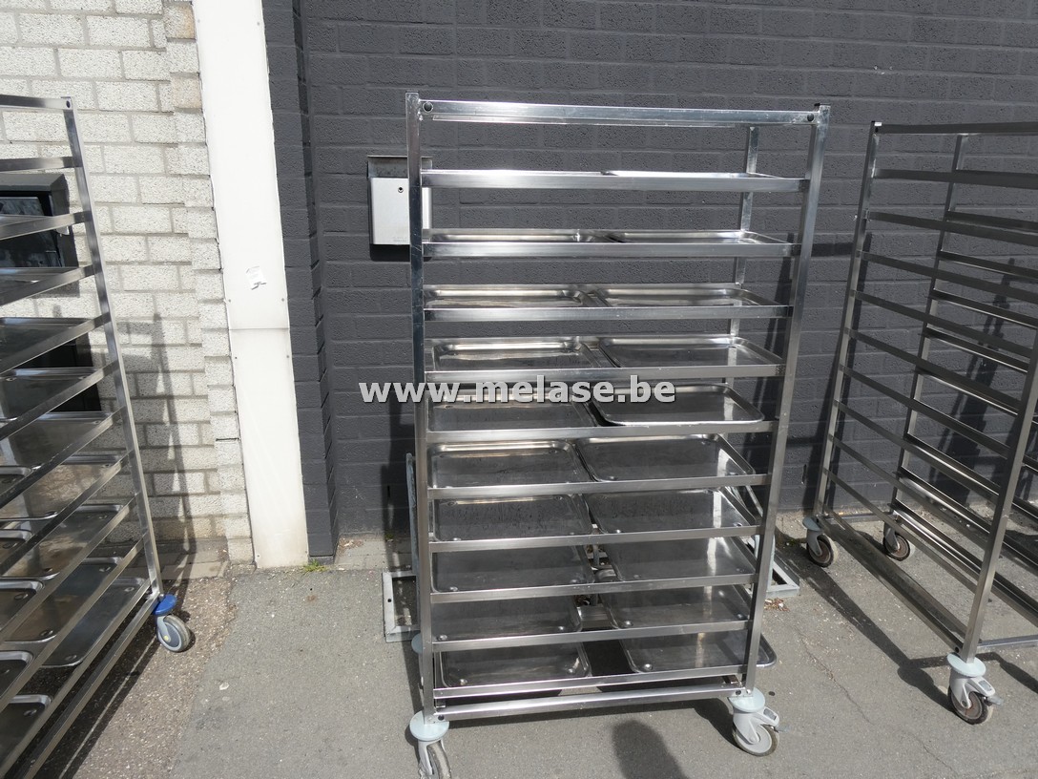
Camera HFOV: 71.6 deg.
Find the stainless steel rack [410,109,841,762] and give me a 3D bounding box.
[{"bbox_3d":[0.192,0.156,1.862,0.950,1.655,0.412,-1,17,-8],"label":"stainless steel rack"}]

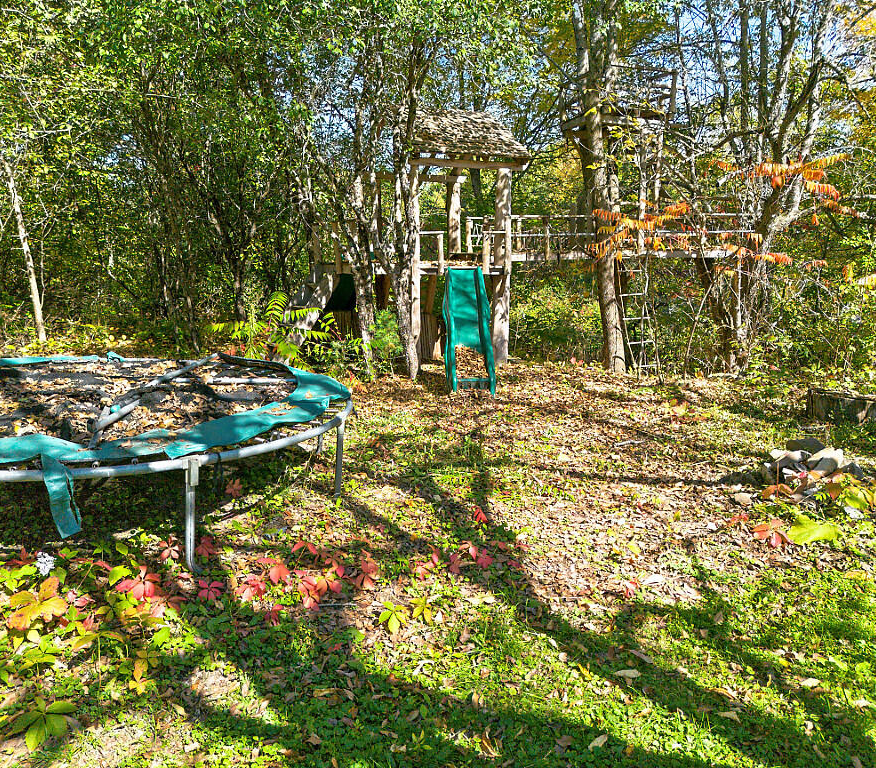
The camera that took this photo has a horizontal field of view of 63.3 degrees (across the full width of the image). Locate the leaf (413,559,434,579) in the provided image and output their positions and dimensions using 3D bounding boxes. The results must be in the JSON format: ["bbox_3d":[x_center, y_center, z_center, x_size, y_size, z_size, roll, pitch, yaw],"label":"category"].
[{"bbox_3d":[-0.109,1.389,5.346,0.161,0.070,0.179,0,13,-1],"label":"leaf"}]

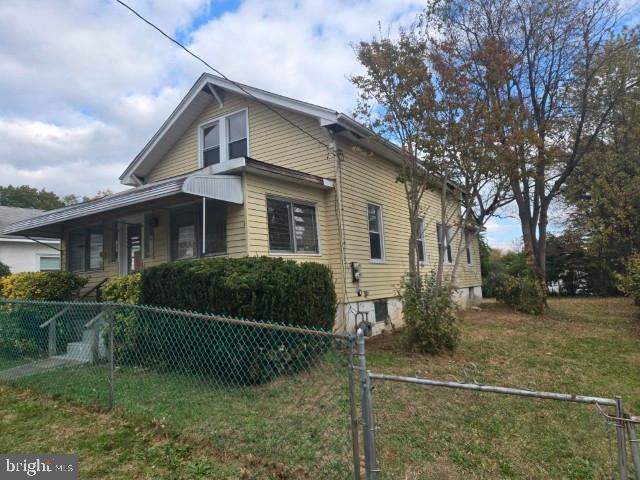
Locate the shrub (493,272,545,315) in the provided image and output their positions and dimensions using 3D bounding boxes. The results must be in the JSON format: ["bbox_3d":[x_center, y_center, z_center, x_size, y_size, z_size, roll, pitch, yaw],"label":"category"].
[{"bbox_3d":[5.941,1.541,12.600,1.500,1.150,1.500,-7,-7,33],"label":"shrub"}]

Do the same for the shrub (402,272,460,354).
[{"bbox_3d":[1.783,1.110,6.800,0.900,1.240,0.900,-7,-7,33],"label":"shrub"}]

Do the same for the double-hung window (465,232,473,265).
[{"bbox_3d":[6.793,0.380,19.573,0.120,1.600,1.050,-7,-7,33],"label":"double-hung window"}]

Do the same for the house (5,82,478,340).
[{"bbox_3d":[0.016,-0.755,16.062,8.200,7.050,17.900,-7,-7,33],"label":"house"}]

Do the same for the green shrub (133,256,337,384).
[{"bbox_3d":[-1.189,1.073,6.547,2.450,1.520,2.350,-7,-7,33],"label":"green shrub"}]

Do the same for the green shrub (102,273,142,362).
[{"bbox_3d":[-3.288,1.303,7.150,0.900,1.380,0.900,-7,-7,33],"label":"green shrub"}]

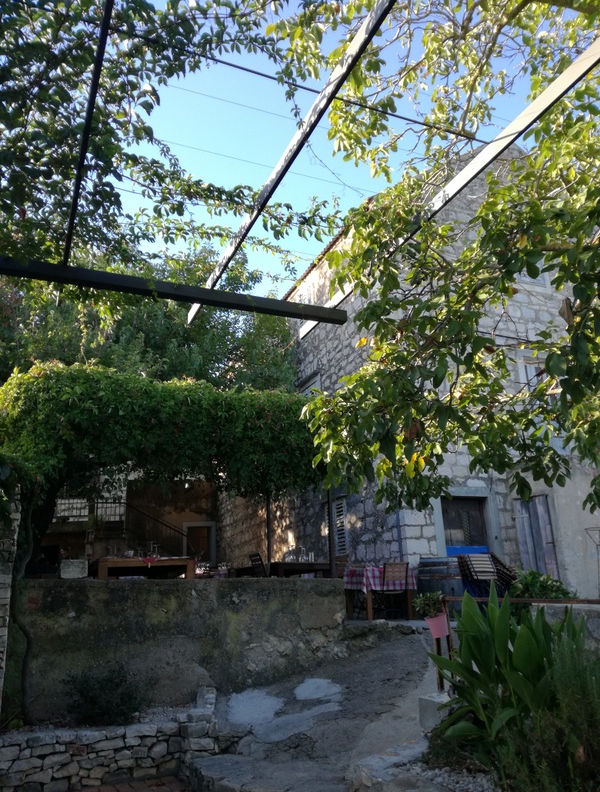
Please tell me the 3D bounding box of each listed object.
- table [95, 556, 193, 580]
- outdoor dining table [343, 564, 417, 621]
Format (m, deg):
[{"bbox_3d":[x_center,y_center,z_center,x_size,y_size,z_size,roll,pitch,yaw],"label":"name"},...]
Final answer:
[{"bbox_3d":[-1.631,2.158,6.703,0.980,0.750,0.820,1,-19,-11],"label":"table"},{"bbox_3d":[1.297,3.132,9.851,0.820,0.750,0.800,4,-20,-18],"label":"outdoor dining table"}]

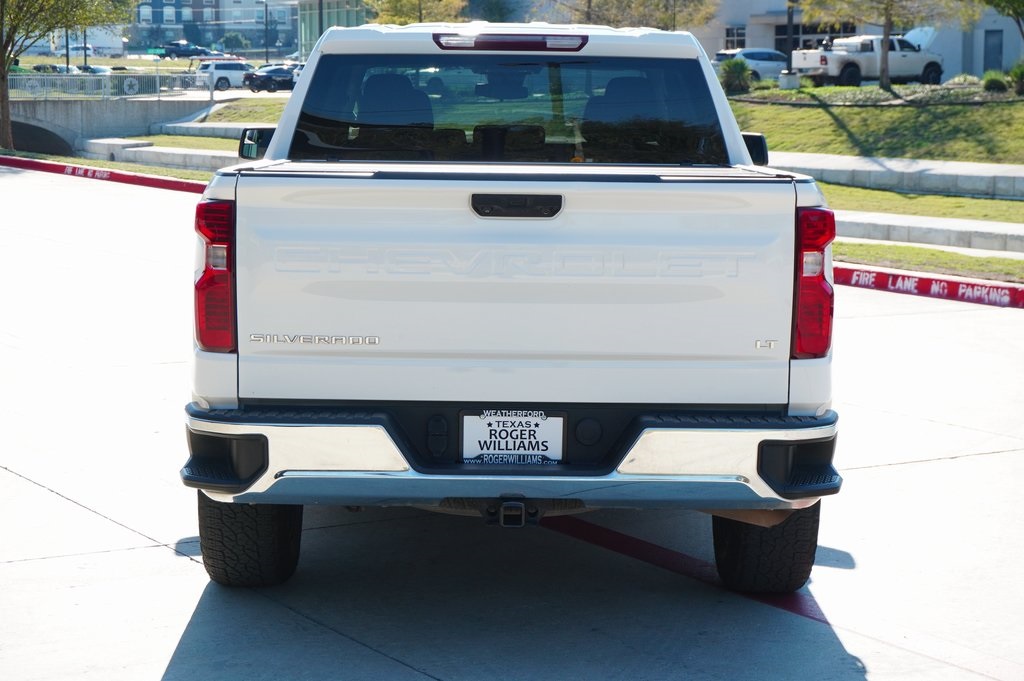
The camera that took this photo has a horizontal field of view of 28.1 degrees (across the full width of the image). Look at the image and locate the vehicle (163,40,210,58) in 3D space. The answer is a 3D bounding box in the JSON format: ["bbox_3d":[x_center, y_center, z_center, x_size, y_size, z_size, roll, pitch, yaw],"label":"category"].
[{"bbox_3d":[-35.530,-31.516,222.000,5.800,1.920,2.000,-5,8,-38],"label":"vehicle"}]

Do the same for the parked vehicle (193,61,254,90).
[{"bbox_3d":[-17.588,-16.643,129.000,4.950,1.870,1.980,-6,9,-45],"label":"parked vehicle"}]

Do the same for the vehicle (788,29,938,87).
[{"bbox_3d":[13.898,-10.927,80.000,5.950,2.050,2.050,-3,7,-25],"label":"vehicle"}]

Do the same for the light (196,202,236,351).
[{"bbox_3d":[-0.862,-0.192,6.015,0.120,0.441,0.200,1,6,-1],"label":"light"}]

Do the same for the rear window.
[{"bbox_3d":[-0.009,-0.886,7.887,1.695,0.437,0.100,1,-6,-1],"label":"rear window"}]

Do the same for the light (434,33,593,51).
[{"bbox_3d":[-0.004,-1.156,7.968,0.605,0.067,0.070,1,6,-1],"label":"light"}]

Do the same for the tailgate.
[{"bbox_3d":[0.011,-0.158,5.960,1.623,0.666,0.120,1,6,-1],"label":"tailgate"}]

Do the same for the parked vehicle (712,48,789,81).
[{"bbox_3d":[11.521,-12.475,93.000,4.700,1.700,1.900,-3,7,-27],"label":"parked vehicle"}]

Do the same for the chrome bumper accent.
[{"bbox_3d":[0.000,0.334,6.043,1.916,0.283,0.380,1,6,-1],"label":"chrome bumper accent"}]

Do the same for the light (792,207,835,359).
[{"bbox_3d":[0.882,-0.176,6.039,0.123,0.445,0.200,1,6,-1],"label":"light"}]

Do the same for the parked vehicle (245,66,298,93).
[{"bbox_3d":[-13.563,-15.561,122.000,1.880,1.520,4.800,7,9,44],"label":"parked vehicle"}]

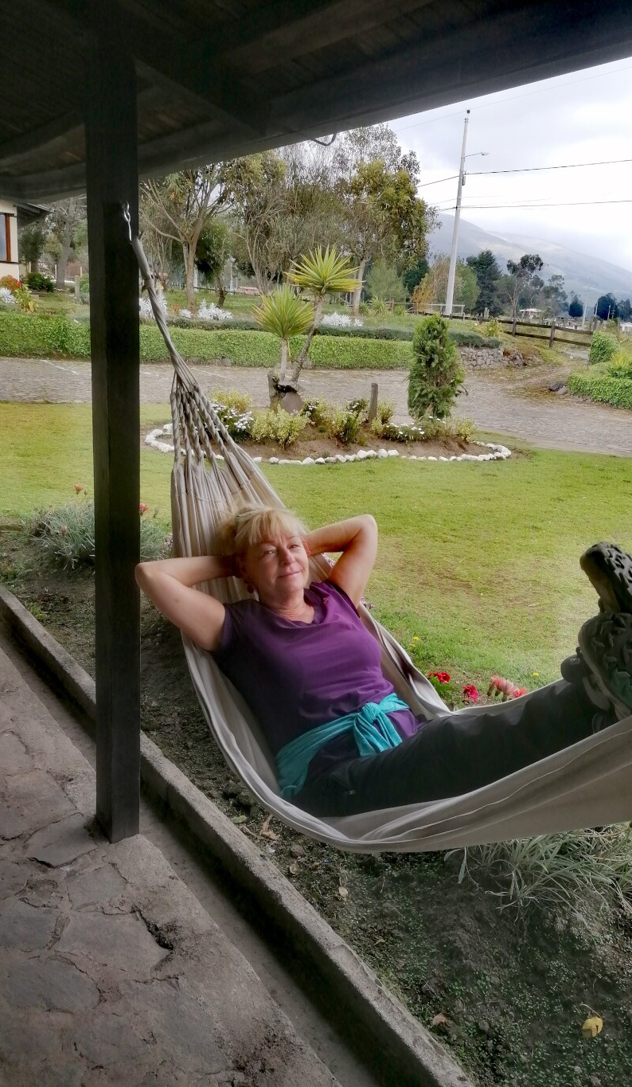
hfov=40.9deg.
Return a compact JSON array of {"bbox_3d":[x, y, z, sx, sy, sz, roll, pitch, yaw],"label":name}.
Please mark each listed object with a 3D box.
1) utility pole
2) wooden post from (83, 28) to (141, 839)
[{"bbox_3d":[6.833,-15.807,41.032,0.300,9.435,0.300,5,15,8],"label":"utility pole"},{"bbox_3d":[-0.649,-0.210,2.739,0.117,2.576,0.117,-9,19,-38],"label":"wooden post"}]

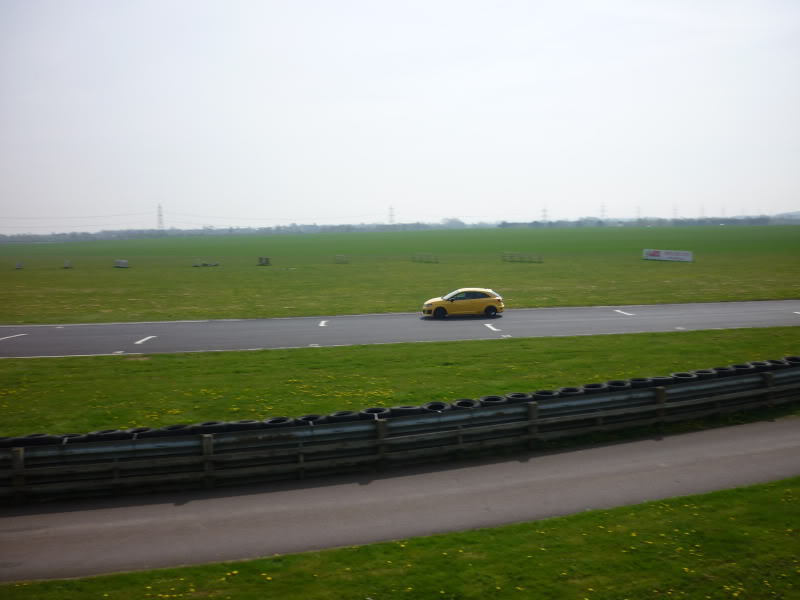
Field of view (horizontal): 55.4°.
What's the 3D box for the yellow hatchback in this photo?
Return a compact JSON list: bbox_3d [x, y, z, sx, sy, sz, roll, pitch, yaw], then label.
[{"bbox_3d":[3.083,0.133,37.783,4.040,1.430,1.720,-2,5,-7],"label":"yellow hatchback"}]

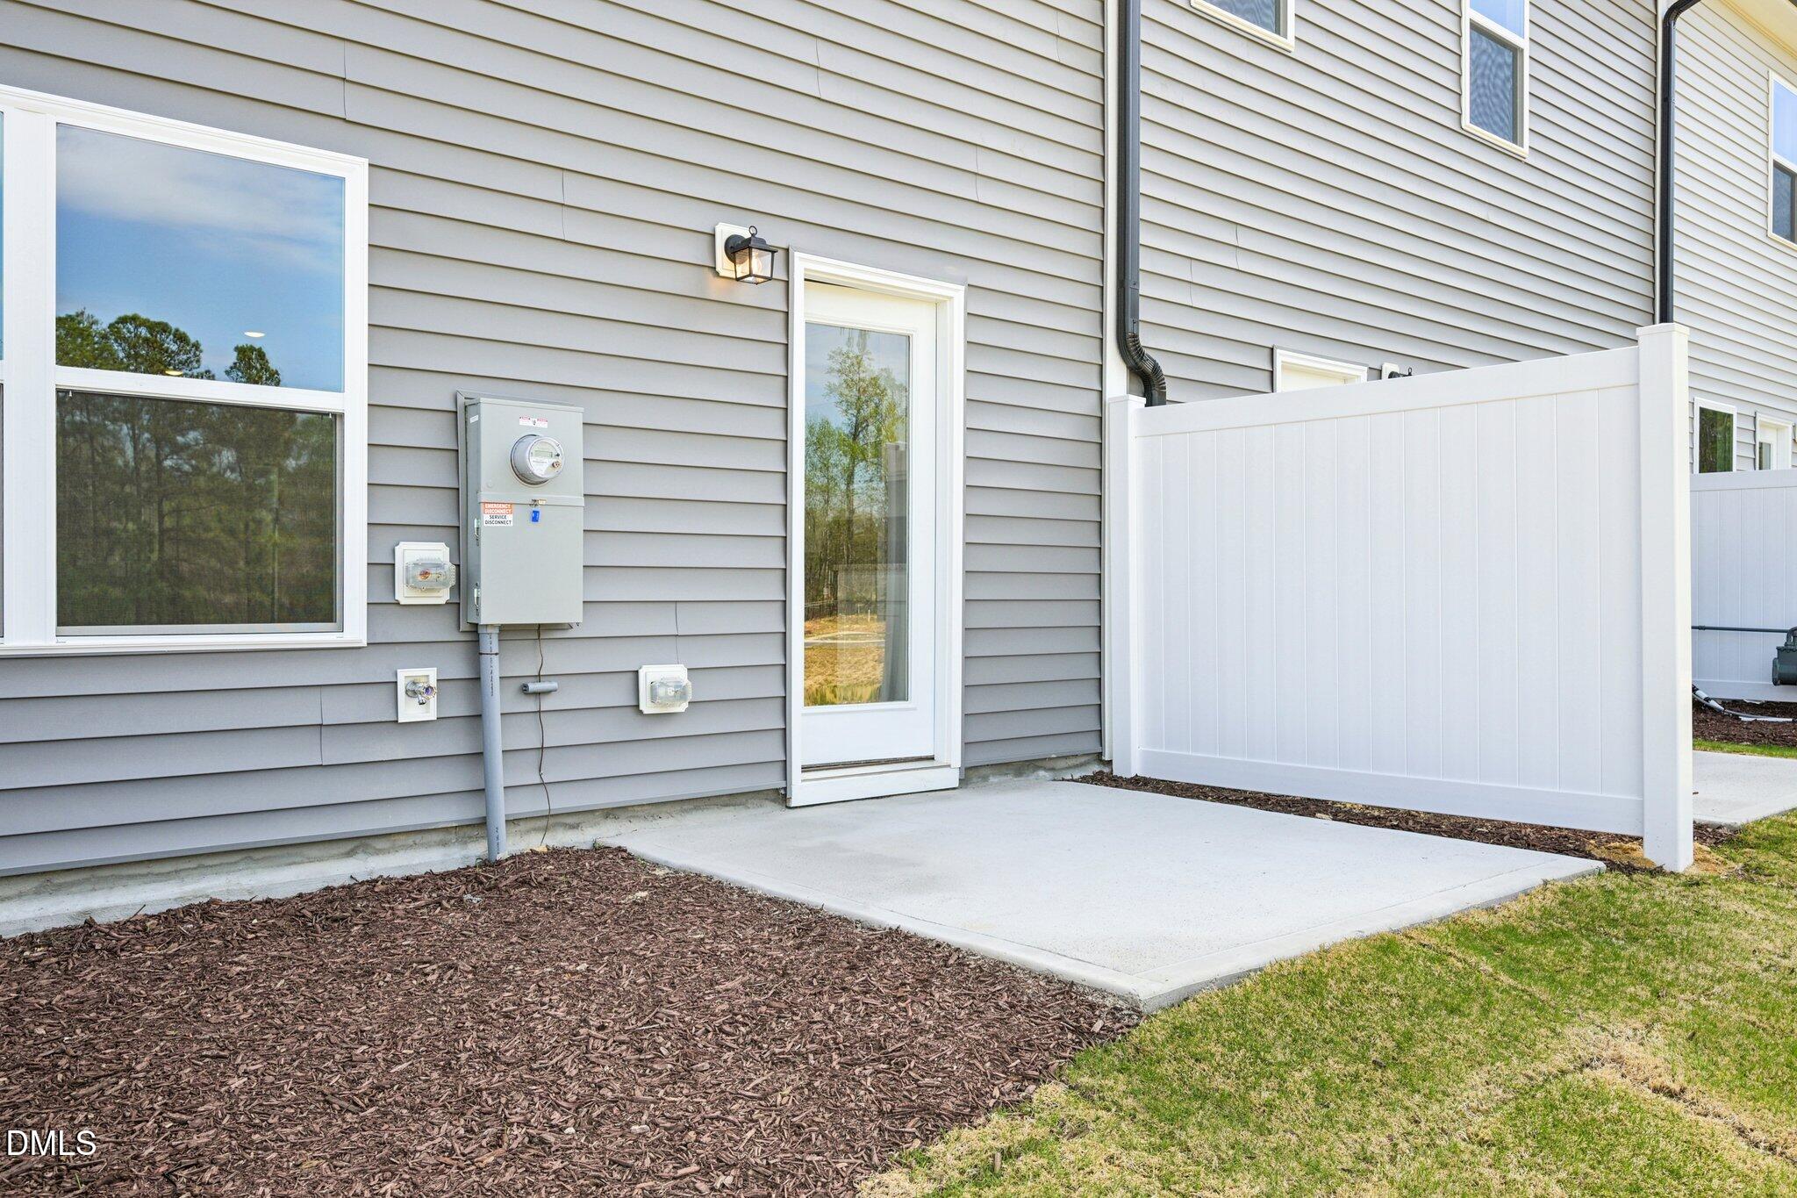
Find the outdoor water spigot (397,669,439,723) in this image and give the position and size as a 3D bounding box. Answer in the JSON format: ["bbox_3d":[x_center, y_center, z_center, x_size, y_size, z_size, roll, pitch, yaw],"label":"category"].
[{"bbox_3d":[-1.569,0.320,4.290,0.130,0.175,0.120,0,0,-39],"label":"outdoor water spigot"}]

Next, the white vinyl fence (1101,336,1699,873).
[{"bbox_3d":[1.999,-0.020,5.663,0.135,1.960,2.540,0,0,-44],"label":"white vinyl fence"}]

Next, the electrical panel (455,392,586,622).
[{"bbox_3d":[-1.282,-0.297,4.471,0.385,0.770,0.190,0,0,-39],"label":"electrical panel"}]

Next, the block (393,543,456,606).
[{"bbox_3d":[-1.556,-0.085,4.302,0.180,0.206,0.110,0,0,-39],"label":"block"}]

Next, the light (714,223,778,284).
[{"bbox_3d":[-0.574,-1.346,5.030,0.180,0.230,0.195,0,0,-39],"label":"light"}]

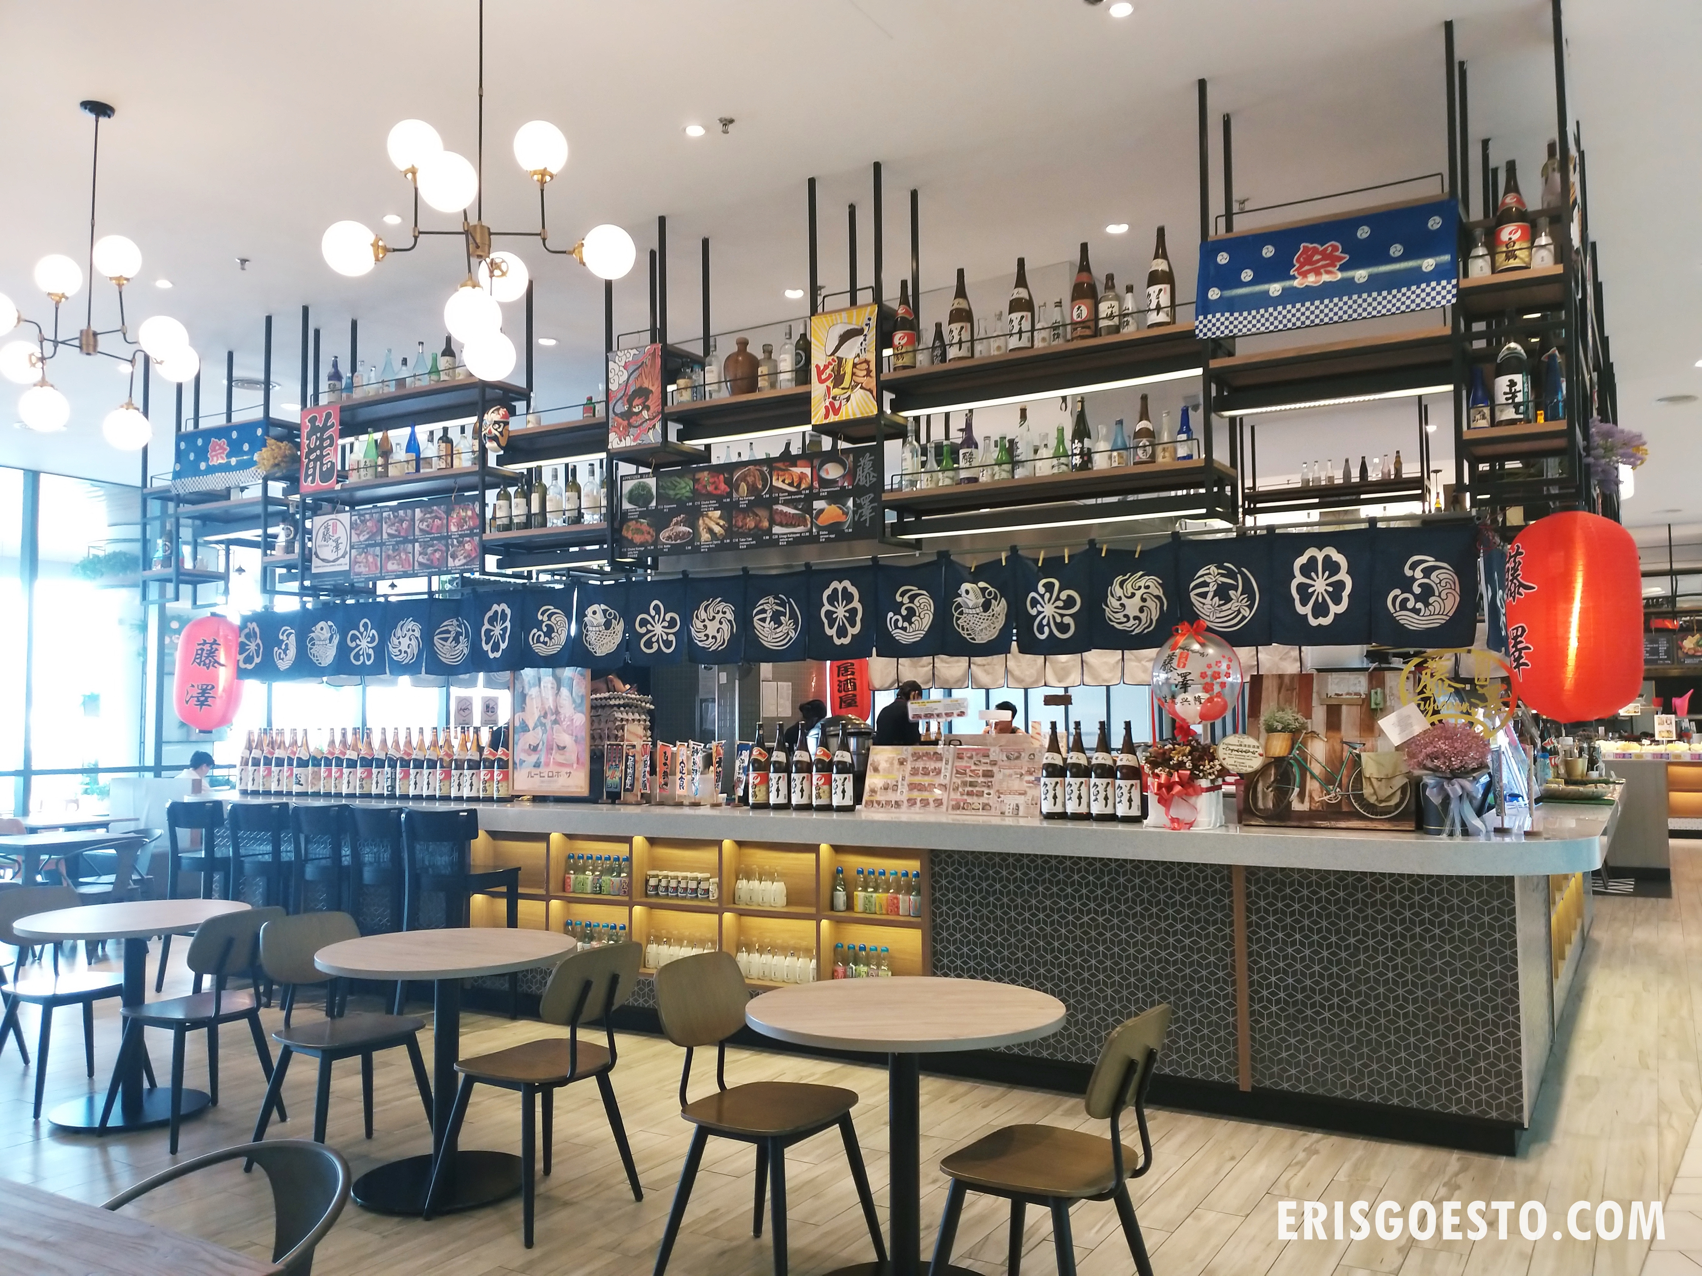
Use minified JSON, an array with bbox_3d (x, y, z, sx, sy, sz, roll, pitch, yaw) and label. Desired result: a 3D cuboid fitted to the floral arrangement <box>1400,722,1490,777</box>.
[{"bbox_3d":[2.080,0.391,4.474,0.275,0.200,0.265,-2,-4,27],"label":"floral arrangement"}]

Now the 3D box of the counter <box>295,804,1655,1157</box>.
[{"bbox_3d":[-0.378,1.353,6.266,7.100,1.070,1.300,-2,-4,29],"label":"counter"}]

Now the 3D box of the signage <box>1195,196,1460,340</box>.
[{"bbox_3d":[1.578,-1.226,4.286,0.832,0.345,0.030,-2,-5,30],"label":"signage"}]

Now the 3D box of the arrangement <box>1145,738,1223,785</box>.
[{"bbox_3d":[1.308,0.488,5.020,0.290,0.190,0.260,-2,-4,29],"label":"arrangement"}]

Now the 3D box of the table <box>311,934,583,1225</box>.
[{"bbox_3d":[-1.313,1.392,4.167,0.812,0.753,0.812,0,-4,0],"label":"table"}]

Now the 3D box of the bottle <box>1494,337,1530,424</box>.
[{"bbox_3d":[2.111,-0.853,4.077,0.105,0.395,0.105,-3,-4,38],"label":"bottle"}]

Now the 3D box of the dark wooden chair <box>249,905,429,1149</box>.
[{"bbox_3d":[-1.707,1.376,4.320,0.540,0.810,0.450,-3,-4,37],"label":"dark wooden chair"}]

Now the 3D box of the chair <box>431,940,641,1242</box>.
[{"bbox_3d":[-0.937,1.333,3.896,0.505,0.815,0.475,-3,-4,34],"label":"chair"}]

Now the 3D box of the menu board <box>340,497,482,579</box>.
[{"bbox_3d":[-2.325,-0.523,6.806,1.000,0.400,0.020,-2,-4,29],"label":"menu board"}]

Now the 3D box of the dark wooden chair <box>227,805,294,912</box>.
[{"bbox_3d":[-3.069,1.419,6.967,0.460,1.070,0.500,-2,-4,26],"label":"dark wooden chair"}]

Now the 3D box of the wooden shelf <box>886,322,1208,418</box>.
[{"bbox_3d":[0.767,-0.997,4.950,1.280,0.145,0.350,-2,-4,30],"label":"wooden shelf"}]

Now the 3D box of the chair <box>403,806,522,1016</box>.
[{"bbox_3d":[-1.946,1.371,6.335,0.460,1.070,0.500,-2,-4,23],"label":"chair"}]

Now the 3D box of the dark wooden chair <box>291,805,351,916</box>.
[{"bbox_3d":[-2.622,1.394,6.679,0.480,1.060,0.480,-2,-4,29],"label":"dark wooden chair"}]

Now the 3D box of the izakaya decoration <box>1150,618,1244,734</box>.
[{"bbox_3d":[1.281,0.148,4.736,0.325,0.410,0.325,-2,-4,22],"label":"izakaya decoration"}]

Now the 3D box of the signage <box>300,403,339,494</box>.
[{"bbox_3d":[-2.812,-1.001,6.768,0.300,0.440,0.020,-2,-4,30],"label":"signage"}]

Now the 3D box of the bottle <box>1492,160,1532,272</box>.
[{"bbox_3d":[2.160,-1.363,4.163,0.104,0.393,0.104,-2,-4,29],"label":"bottle"}]

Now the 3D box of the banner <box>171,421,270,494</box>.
[{"bbox_3d":[-3.563,-1.031,7.230,0.835,0.330,0.030,-2,-5,30],"label":"banner"}]

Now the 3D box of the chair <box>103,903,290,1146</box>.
[{"bbox_3d":[-2.407,1.403,4.732,0.515,0.820,0.450,-2,-4,30],"label":"chair"}]

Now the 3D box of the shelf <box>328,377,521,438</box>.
[{"bbox_3d":[-2.285,-1.212,6.715,1.343,0.060,0.330,-2,-5,30],"label":"shelf"}]

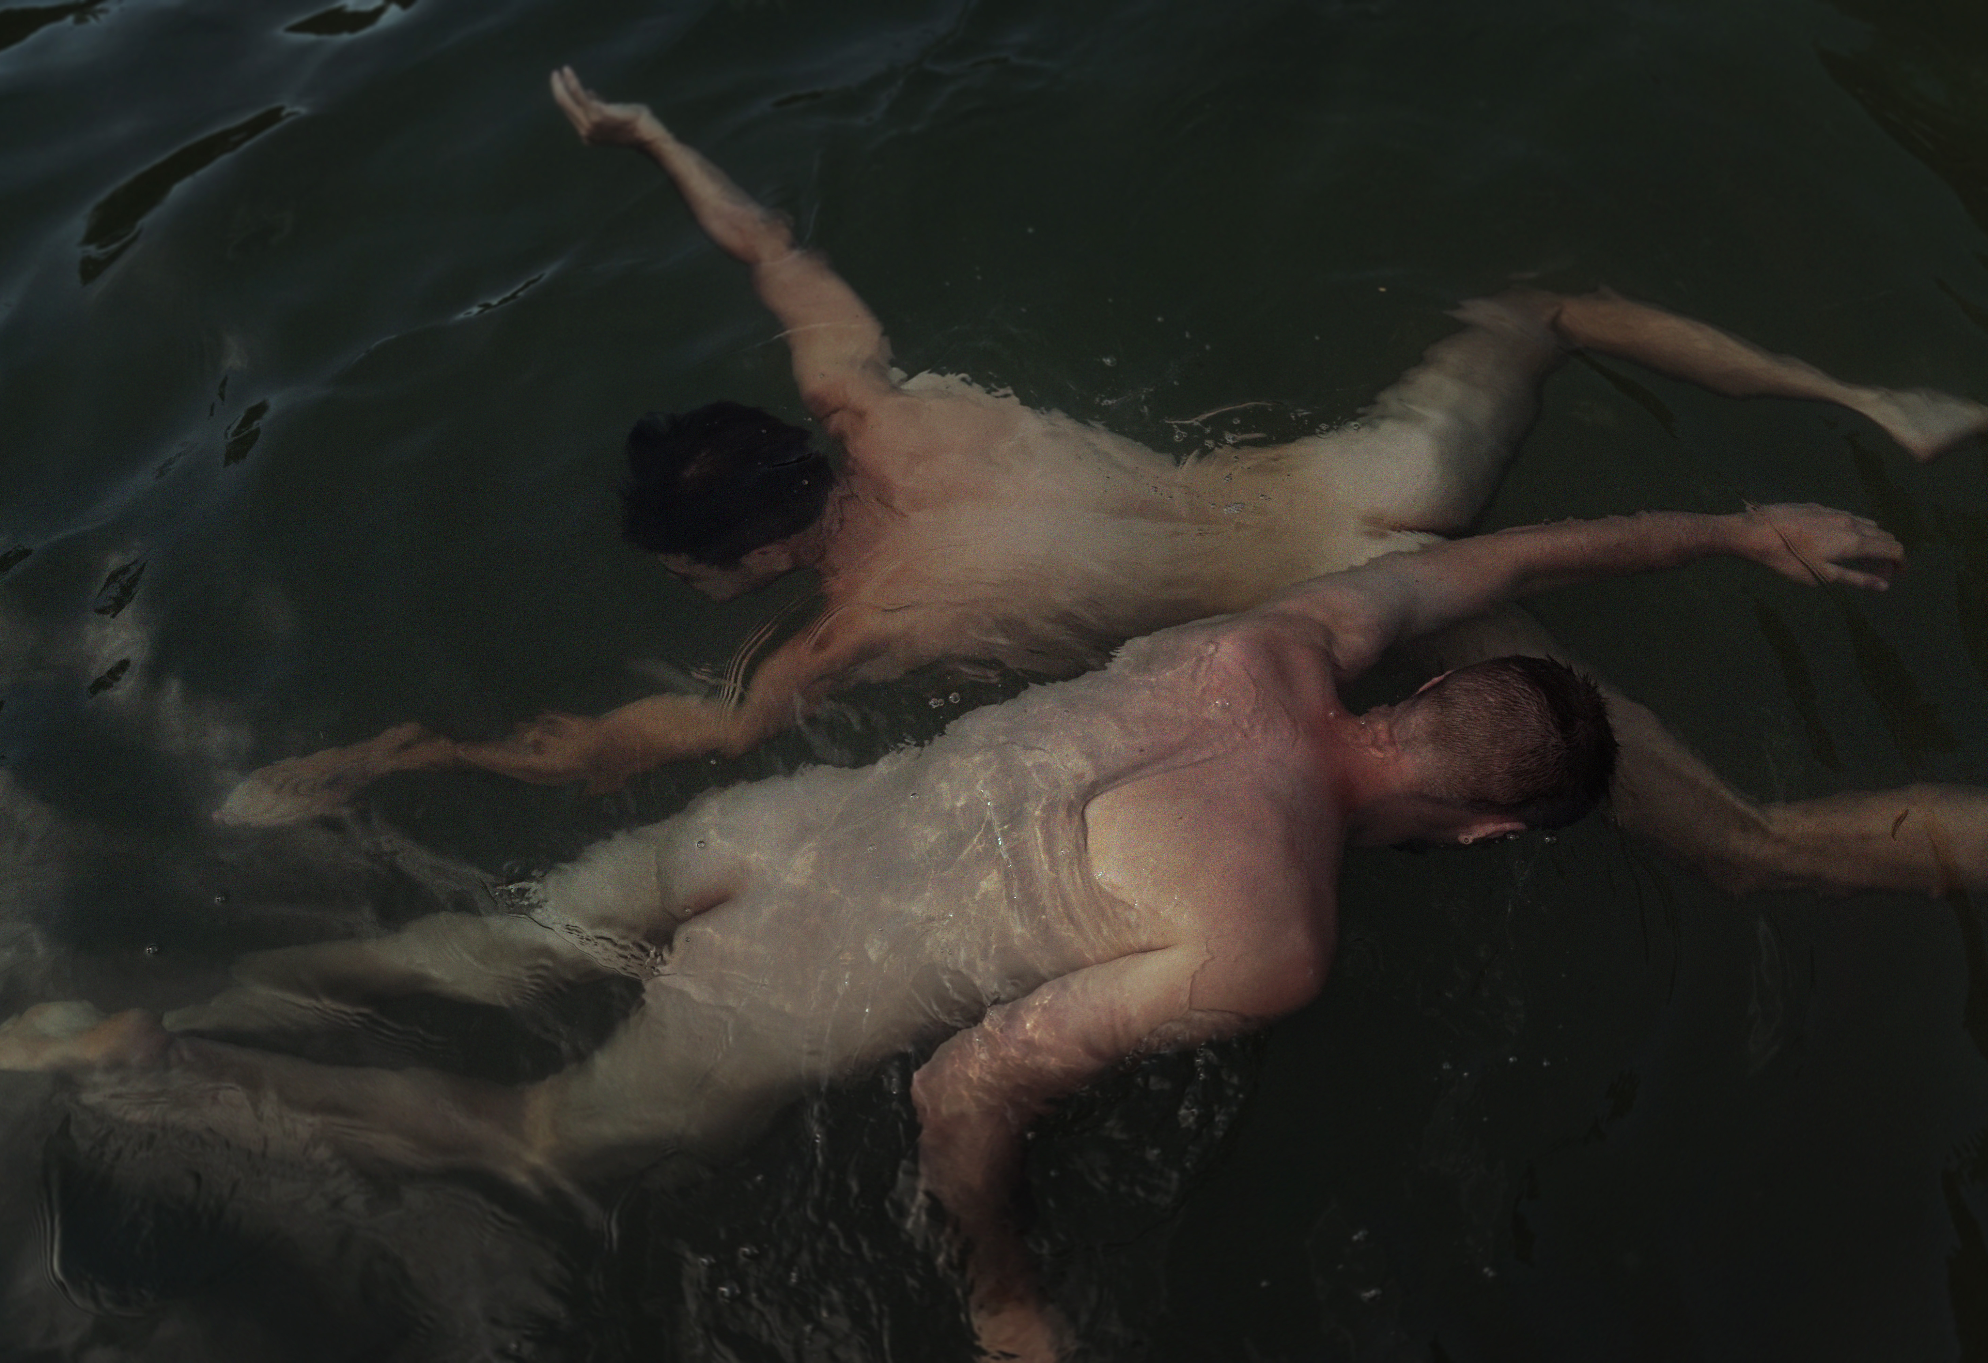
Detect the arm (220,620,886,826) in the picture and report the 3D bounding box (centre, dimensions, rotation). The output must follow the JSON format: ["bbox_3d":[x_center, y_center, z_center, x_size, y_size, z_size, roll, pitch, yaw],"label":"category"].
[{"bbox_3d":[-0.480,0.071,1.694,0.729,0.130,0.140,-14,58,-9],"label":"arm"}]

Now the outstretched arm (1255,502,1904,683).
[{"bbox_3d":[0.669,-0.111,1.740,0.762,0.130,0.160,-6,57,-4],"label":"outstretched arm"}]

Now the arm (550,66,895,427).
[{"bbox_3d":[-0.389,-0.597,2.020,0.150,0.130,0.713,-34,70,-20],"label":"arm"}]

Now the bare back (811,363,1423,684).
[{"bbox_3d":[0.156,-0.173,1.858,0.726,0.190,0.420,2,57,1],"label":"bare back"}]

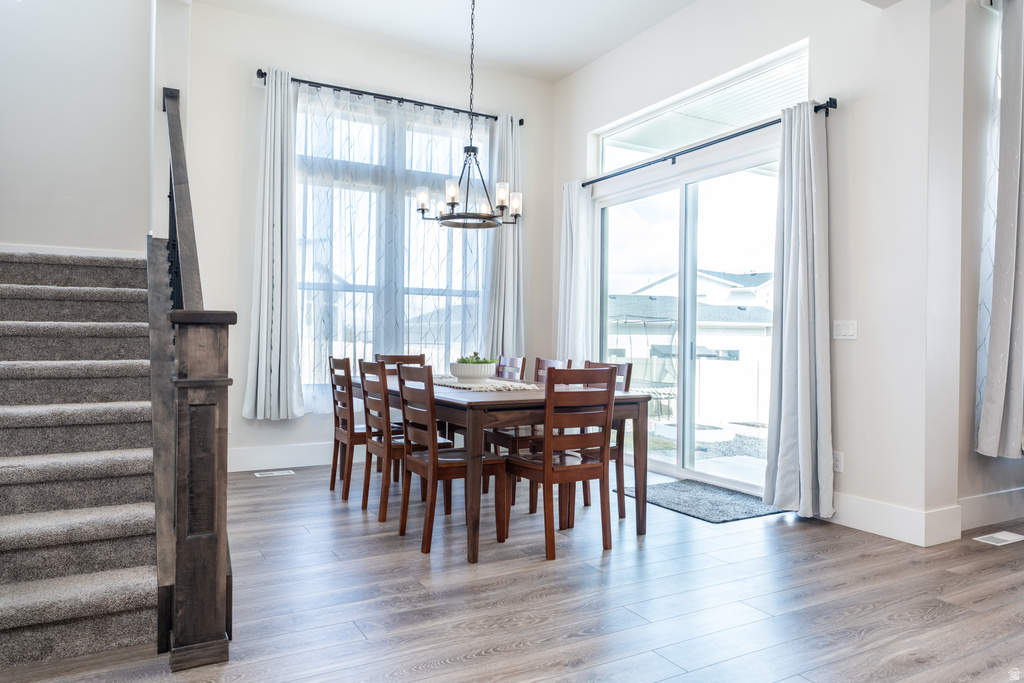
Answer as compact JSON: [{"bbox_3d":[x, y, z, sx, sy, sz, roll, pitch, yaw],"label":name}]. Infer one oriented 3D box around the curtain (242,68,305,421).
[{"bbox_3d":[-1.888,-0.768,5.464,0.471,2.757,0.145,0,0,-30],"label":"curtain"}]

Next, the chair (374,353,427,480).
[{"bbox_3d":[-0.789,0.582,5.382,0.435,0.940,0.532,0,0,-30],"label":"chair"}]

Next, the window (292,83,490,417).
[{"bbox_3d":[-1.071,-0.806,6.186,1.828,2.504,0.122,1,0,-29],"label":"window"}]

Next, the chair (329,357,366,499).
[{"bbox_3d":[-0.975,0.582,4.773,0.521,0.940,0.419,0,0,-30],"label":"chair"}]

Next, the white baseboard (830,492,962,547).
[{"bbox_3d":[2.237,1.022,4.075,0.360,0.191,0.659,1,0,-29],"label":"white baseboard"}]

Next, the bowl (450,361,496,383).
[{"bbox_3d":[-0.267,0.208,4.758,0.327,0.147,0.327,1,0,0],"label":"bowl"}]

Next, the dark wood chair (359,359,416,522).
[{"bbox_3d":[-0.668,0.600,4.337,0.515,0.960,0.443,1,0,-29],"label":"dark wood chair"}]

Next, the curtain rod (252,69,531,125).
[{"bbox_3d":[-0.977,-2.151,6.116,2.498,0.089,0.100,1,0,-29],"label":"curtain rod"}]

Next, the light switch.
[{"bbox_3d":[2.015,-0.069,4.138,0.013,0.114,0.162,1,0,-29],"label":"light switch"}]

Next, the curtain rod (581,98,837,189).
[{"bbox_3d":[1.248,-1.410,5.189,0.124,0.075,2.720,0,0,-30],"label":"curtain rod"}]

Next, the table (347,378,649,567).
[{"bbox_3d":[-0.284,0.673,4.486,1.129,0.774,2.268,0,0,-30],"label":"table"}]

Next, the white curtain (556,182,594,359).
[{"bbox_3d":[0.584,-0.233,6.503,0.122,2.593,0.543,1,0,-29],"label":"white curtain"}]

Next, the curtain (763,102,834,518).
[{"bbox_3d":[1.756,-0.193,4.237,0.150,2.505,0.478,0,0,-30],"label":"curtain"}]

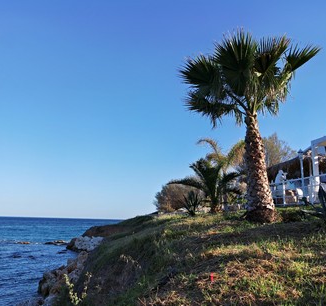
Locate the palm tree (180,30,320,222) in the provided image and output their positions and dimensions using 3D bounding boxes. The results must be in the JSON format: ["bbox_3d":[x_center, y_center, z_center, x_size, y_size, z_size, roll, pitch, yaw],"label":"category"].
[{"bbox_3d":[2.441,-0.897,8.477,3.900,5.350,3.700,1,-12,0],"label":"palm tree"}]

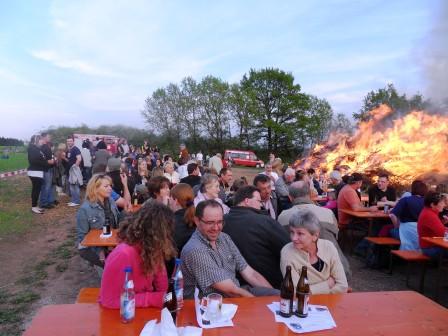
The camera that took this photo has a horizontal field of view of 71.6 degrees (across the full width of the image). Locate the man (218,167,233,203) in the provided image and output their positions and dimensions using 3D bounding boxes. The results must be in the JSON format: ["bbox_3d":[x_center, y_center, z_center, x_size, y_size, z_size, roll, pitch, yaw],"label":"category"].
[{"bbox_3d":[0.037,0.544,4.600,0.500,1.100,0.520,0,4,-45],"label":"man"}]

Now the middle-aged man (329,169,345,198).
[{"bbox_3d":[2.247,0.731,6.150,0.750,1.260,0.520,0,4,-39],"label":"middle-aged man"}]

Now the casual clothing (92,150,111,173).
[{"bbox_3d":[-3.380,-0.160,8.510,0.520,0.720,0.340,0,4,6],"label":"casual clothing"}]

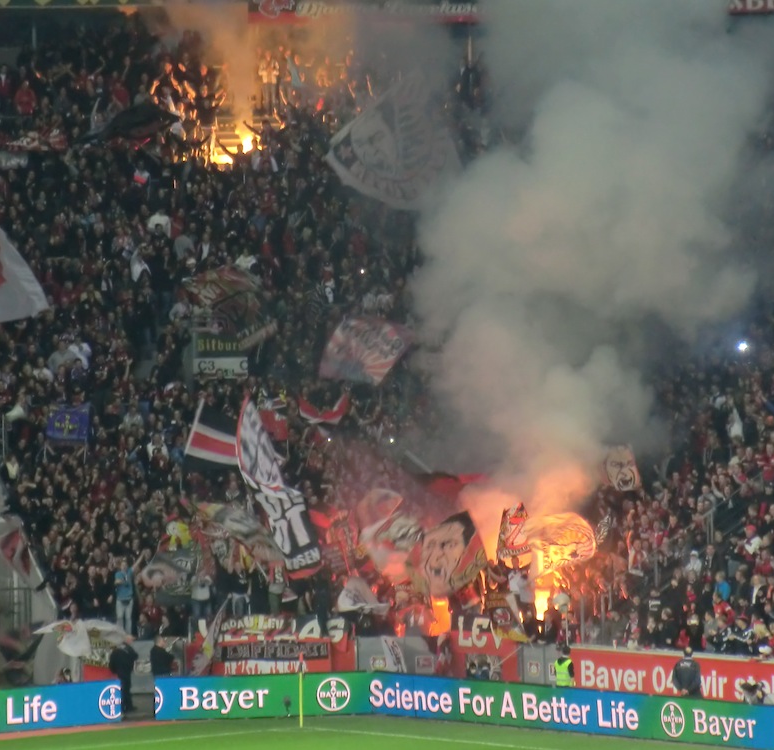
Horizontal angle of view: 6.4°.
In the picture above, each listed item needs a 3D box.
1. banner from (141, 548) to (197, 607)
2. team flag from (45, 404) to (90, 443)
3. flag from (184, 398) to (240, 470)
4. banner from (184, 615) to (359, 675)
[{"bbox_3d":[-5.200,4.795,165.000,1.380,1.300,0.250,-1,3,-6],"label":"banner"},{"bbox_3d":[-7.811,1.186,169.500,1.070,0.920,0.100,-1,3,-6],"label":"team flag"},{"bbox_3d":[-4.143,1.462,167.500,1.550,1.720,0.250,17,3,-3],"label":"flag"},{"bbox_3d":[-2.745,6.320,162.000,3.950,1.450,0.100,-1,3,-8],"label":"banner"}]

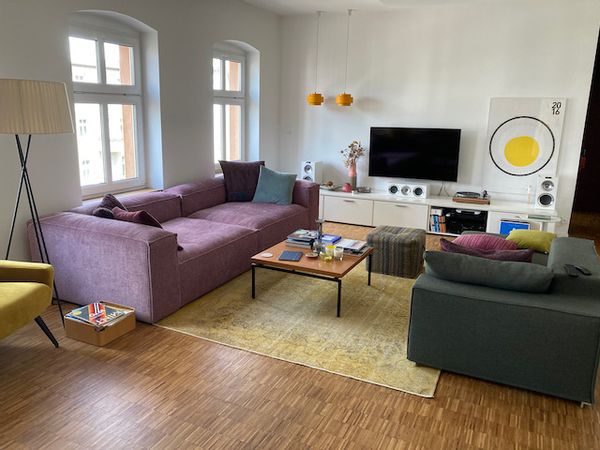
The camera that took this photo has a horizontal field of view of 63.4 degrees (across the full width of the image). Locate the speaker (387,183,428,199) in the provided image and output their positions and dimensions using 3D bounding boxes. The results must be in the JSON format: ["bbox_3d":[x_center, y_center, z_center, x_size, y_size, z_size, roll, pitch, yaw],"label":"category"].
[{"bbox_3d":[1.473,-0.481,6.557,0.532,0.180,0.280,7,14,25],"label":"speaker"}]

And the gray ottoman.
[{"bbox_3d":[0.994,0.262,4.924,0.479,0.392,0.471,7,14,23],"label":"gray ottoman"}]

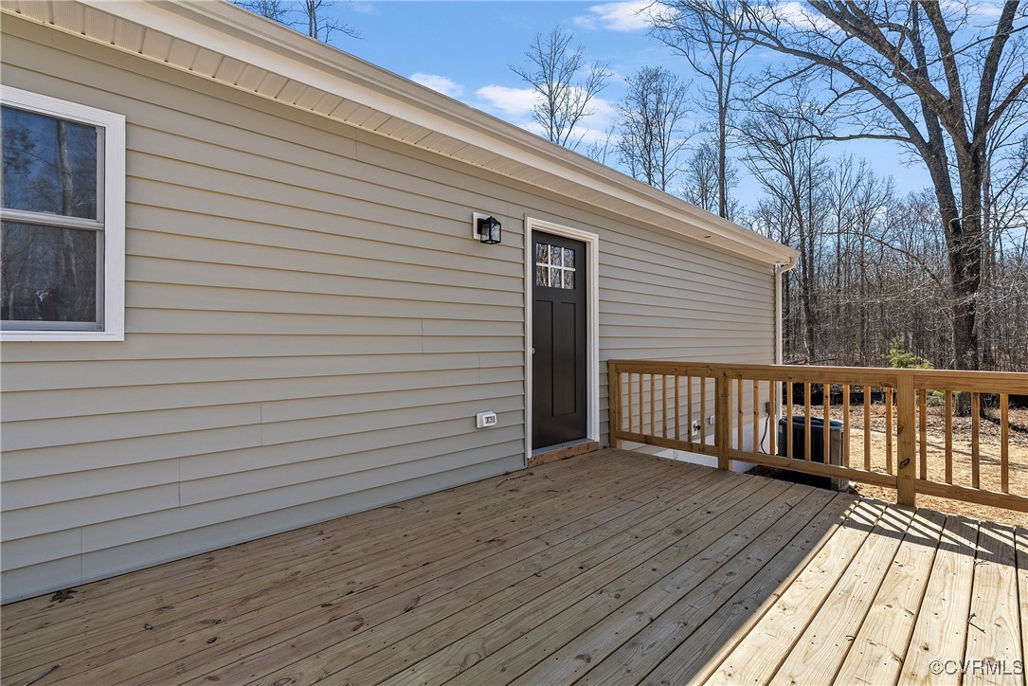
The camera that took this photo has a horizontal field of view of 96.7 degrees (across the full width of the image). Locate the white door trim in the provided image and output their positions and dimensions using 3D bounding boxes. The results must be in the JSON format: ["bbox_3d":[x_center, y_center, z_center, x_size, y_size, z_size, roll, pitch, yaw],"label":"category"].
[{"bbox_3d":[0.459,-0.043,4.343,1.020,2.110,0.100,0,0,-42],"label":"white door trim"}]

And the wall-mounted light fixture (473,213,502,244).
[{"bbox_3d":[-0.199,-0.887,3.595,0.180,0.272,0.195,0,0,-42],"label":"wall-mounted light fixture"}]

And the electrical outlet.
[{"bbox_3d":[-0.220,0.620,3.656,0.166,0.120,0.075,0,0,-42],"label":"electrical outlet"}]

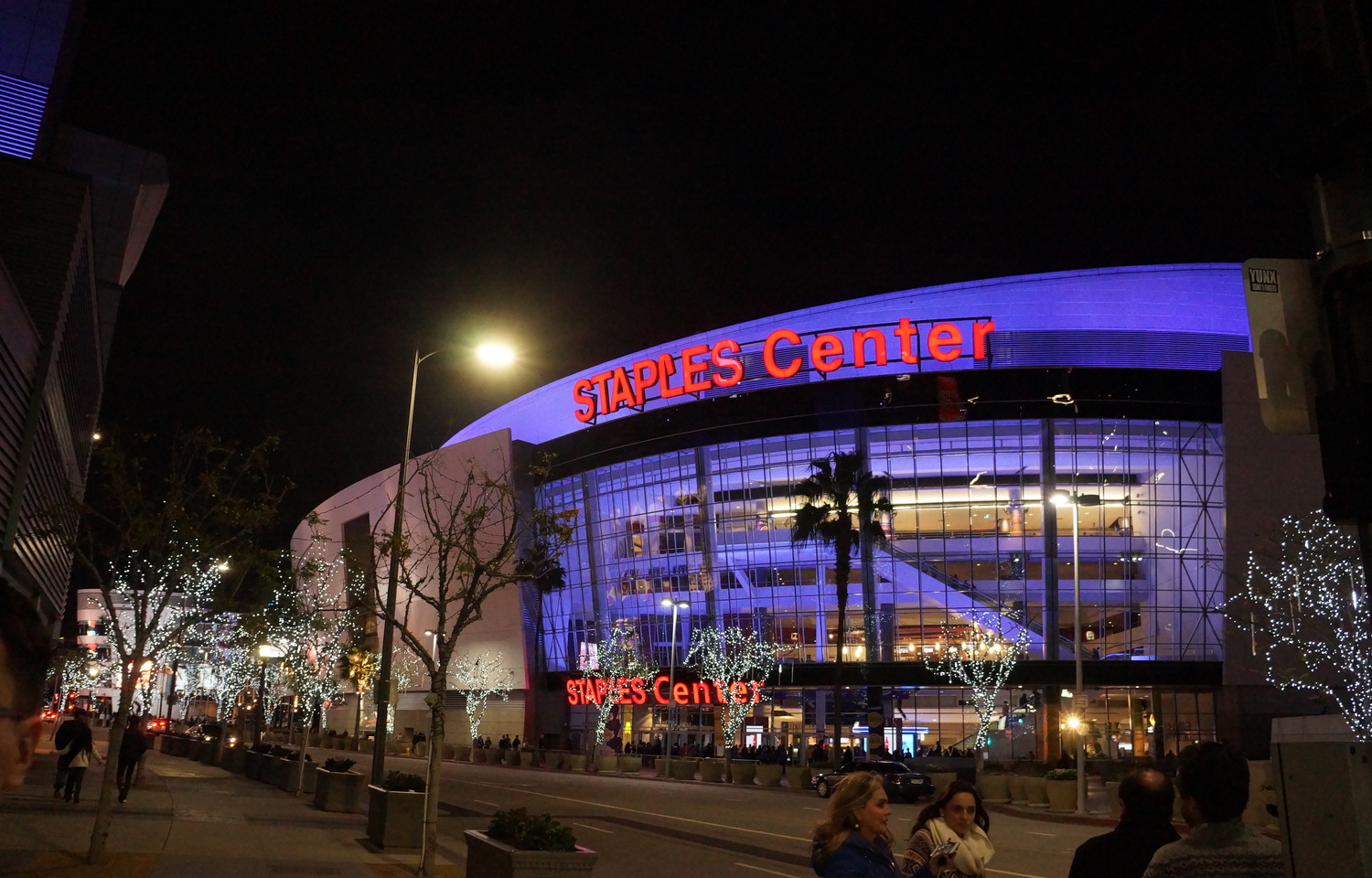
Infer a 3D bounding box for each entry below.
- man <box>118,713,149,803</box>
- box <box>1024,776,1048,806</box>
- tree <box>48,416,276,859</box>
[{"bbox_3d":[-11.520,6.604,21.335,0.500,1.700,0.450,10,-18,-26],"label":"man"},{"bbox_3d":[12.064,12.086,35.316,1.000,0.870,1.000,-3,-17,18],"label":"box"},{"bbox_3d":[-6.913,2.596,13.528,2.750,5.400,2.750,10,-18,-26],"label":"tree"}]

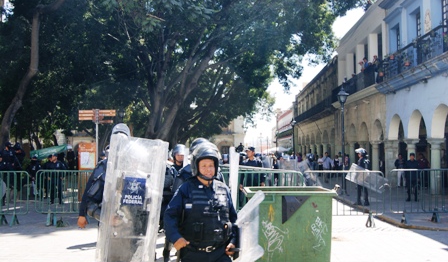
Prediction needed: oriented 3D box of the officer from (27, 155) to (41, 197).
[{"bbox_3d":[-7.021,1.681,19.300,0.520,1.650,0.380,0,-2,-6],"label":"officer"}]

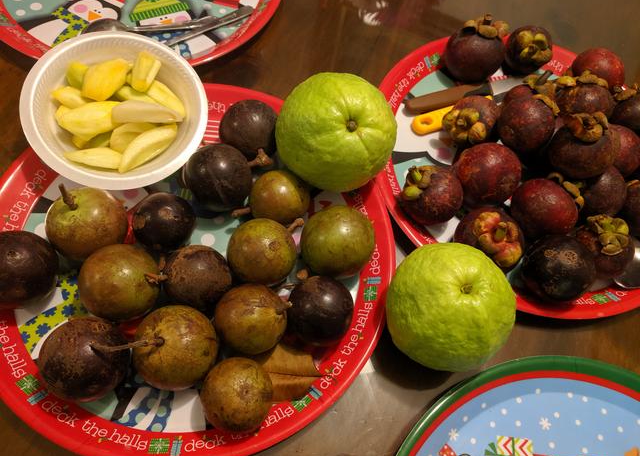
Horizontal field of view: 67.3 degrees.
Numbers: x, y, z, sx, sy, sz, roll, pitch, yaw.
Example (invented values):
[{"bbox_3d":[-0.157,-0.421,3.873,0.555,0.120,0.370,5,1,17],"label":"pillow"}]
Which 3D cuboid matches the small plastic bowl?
[{"bbox_3d":[-0.181,-0.097,0.438,0.151,0.050,0.151,4,72,-13],"label":"small plastic bowl"}]

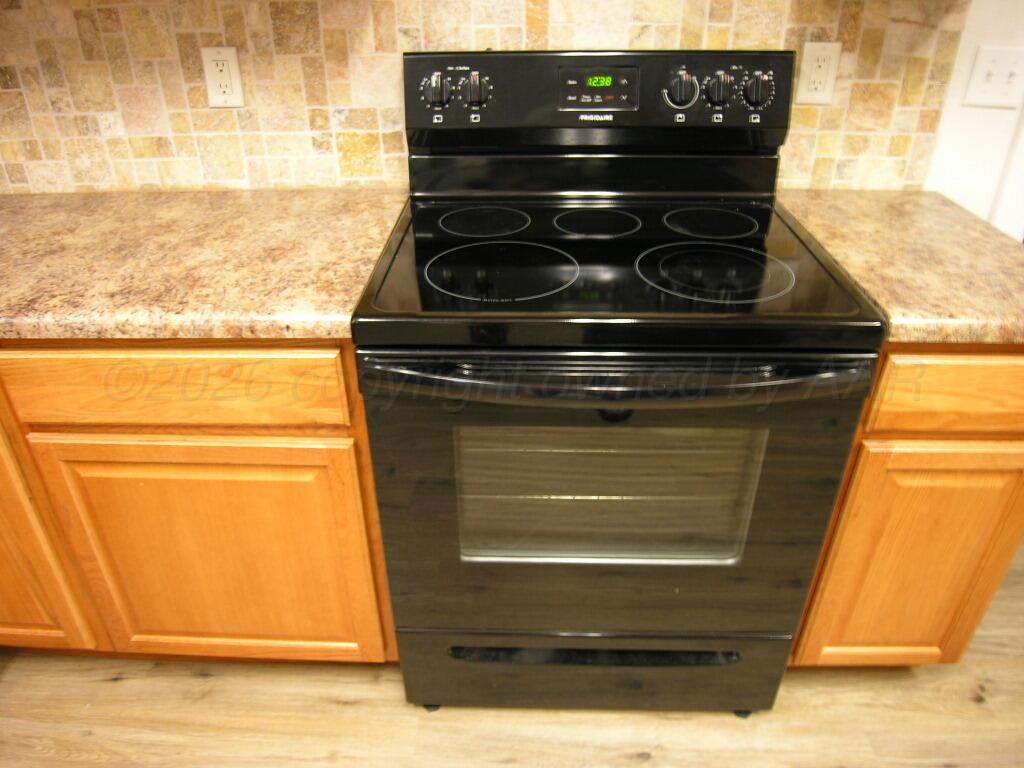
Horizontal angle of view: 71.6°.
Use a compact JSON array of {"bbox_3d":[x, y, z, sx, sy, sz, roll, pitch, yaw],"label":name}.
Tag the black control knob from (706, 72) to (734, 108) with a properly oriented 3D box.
[{"bbox_3d":[0.404,-0.568,1.367,0.046,0.046,0.029,0,13,2],"label":"black control knob"}]

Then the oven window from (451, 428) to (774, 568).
[{"bbox_3d":[0.155,0.189,1.181,0.490,0.295,0.020,0,32,2],"label":"oven window"}]

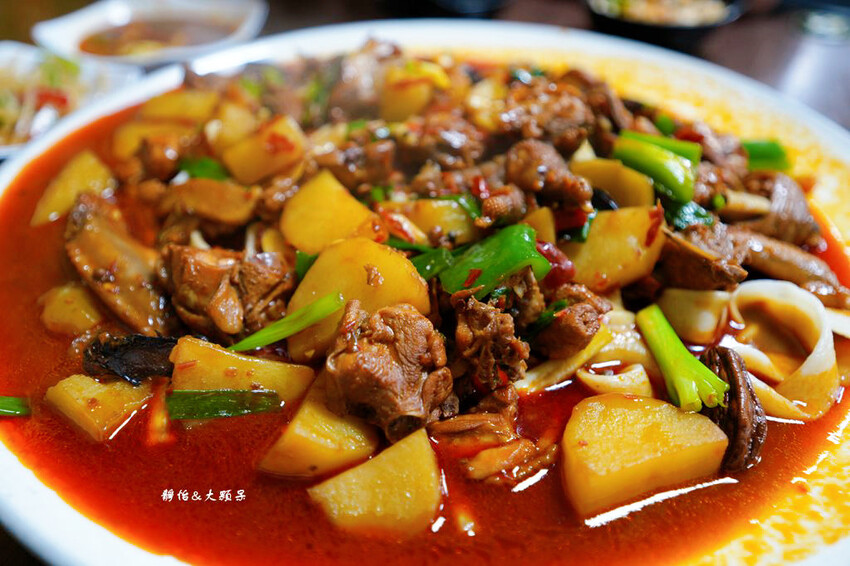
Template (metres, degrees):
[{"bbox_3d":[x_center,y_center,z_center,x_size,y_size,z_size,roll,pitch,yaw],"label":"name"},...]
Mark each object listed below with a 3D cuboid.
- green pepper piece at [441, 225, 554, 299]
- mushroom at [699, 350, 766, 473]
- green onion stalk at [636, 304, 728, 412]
[{"bbox_3d":[0.029,-0.009,0.278,0.041,0.016,0.024,-24,47,-13],"label":"green pepper piece"},{"bbox_3d":[0.117,0.048,0.251,0.019,0.022,0.043,6,52,5],"label":"mushroom"},{"bbox_3d":[0.100,0.028,0.259,0.015,0.011,0.050,-7,42,-9],"label":"green onion stalk"}]

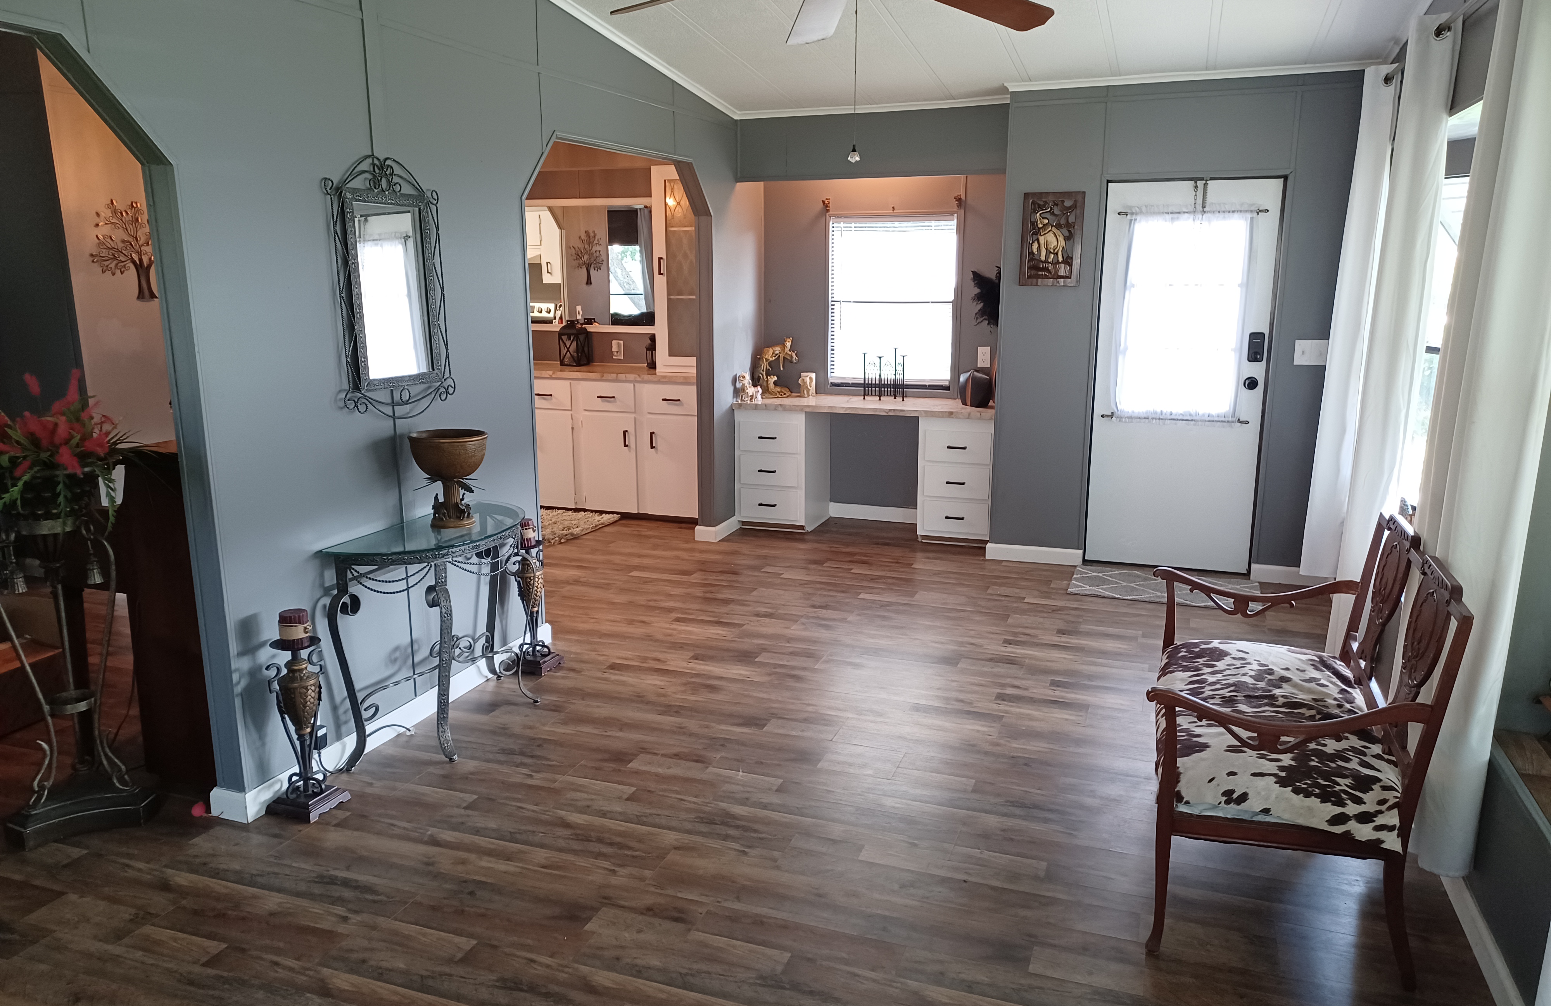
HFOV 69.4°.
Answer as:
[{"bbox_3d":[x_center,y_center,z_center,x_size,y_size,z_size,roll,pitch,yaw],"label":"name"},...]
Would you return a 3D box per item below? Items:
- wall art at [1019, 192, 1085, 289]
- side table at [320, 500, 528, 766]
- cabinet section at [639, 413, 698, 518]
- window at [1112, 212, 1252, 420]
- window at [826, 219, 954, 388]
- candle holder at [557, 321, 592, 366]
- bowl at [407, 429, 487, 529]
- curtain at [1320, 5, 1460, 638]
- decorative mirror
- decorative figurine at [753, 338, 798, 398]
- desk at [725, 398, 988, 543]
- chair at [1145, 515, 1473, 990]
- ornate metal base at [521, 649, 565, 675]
[{"bbox_3d":[1.384,-1.319,5.606,0.299,0.457,0.031,4,13,19],"label":"wall art"},{"bbox_3d":[-1.058,0.416,3.779,0.340,0.706,0.901,4,13,19],"label":"side table"},{"bbox_3d":[-0.581,-0.263,6.853,0.390,0.621,0.400,4,13,19],"label":"cabinet section"},{"bbox_3d":[1.998,-0.916,5.541,0.592,1.015,0.054,4,13,19],"label":"window"},{"bbox_3d":[0.681,-1.187,6.641,0.757,1.023,0.072,4,13,19],"label":"window"},{"bbox_3d":[-1.299,-1.038,7.237,0.136,0.295,0.139,4,13,19],"label":"candle holder"},{"bbox_3d":[-1.072,-0.079,3.705,0.249,0.304,0.249,0,12,0],"label":"bowl"},{"bbox_3d":[2.004,-0.434,3.670,0.154,2.086,0.412,4,13,19],"label":"curtain"},{"bbox_3d":[-1.215,-0.678,3.559,0.057,0.791,0.551,4,13,19],"label":"decorative mirror"},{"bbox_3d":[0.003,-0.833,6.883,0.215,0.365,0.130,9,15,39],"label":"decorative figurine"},{"bbox_3d":[0.563,-0.213,6.690,1.527,0.759,0.504,4,13,19],"label":"desk"},{"bbox_3d":[1.293,0.513,2.918,0.614,0.884,1.116,4,13,19],"label":"chair"},{"bbox_3d":[-0.947,0.626,4.435,0.160,0.059,0.158,4,13,19],"label":"ornate metal base"}]

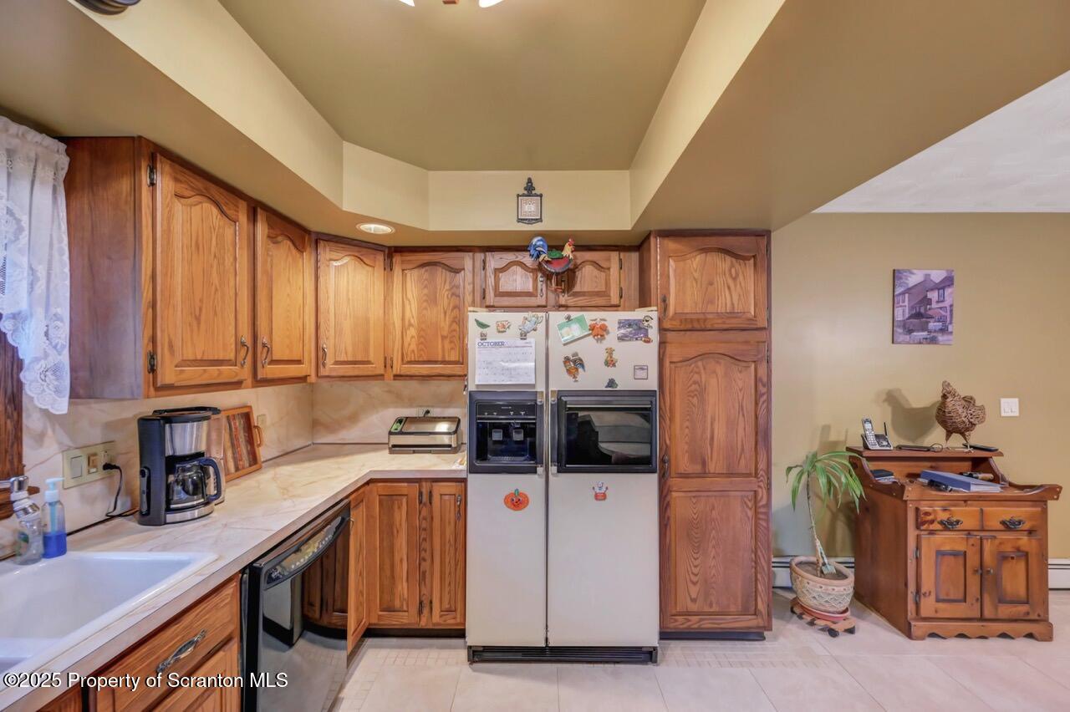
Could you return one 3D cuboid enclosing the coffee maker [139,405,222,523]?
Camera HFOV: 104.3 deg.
[{"bbox_3d":[-1.268,0.387,1.510,0.245,0.377,0.200,0,0,0],"label":"coffee maker"}]

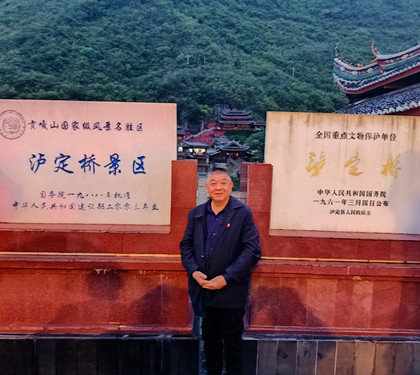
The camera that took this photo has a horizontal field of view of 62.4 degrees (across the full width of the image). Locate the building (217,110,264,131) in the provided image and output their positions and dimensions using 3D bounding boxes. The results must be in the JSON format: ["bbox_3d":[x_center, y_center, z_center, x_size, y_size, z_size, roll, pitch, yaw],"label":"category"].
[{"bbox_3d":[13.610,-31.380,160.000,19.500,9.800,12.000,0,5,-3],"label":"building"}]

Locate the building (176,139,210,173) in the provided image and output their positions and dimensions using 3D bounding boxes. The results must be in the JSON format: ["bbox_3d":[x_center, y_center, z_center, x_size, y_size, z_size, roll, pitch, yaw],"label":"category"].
[{"bbox_3d":[-5.620,-10.550,118.000,11.500,10.300,8.500,0,5,-9],"label":"building"}]

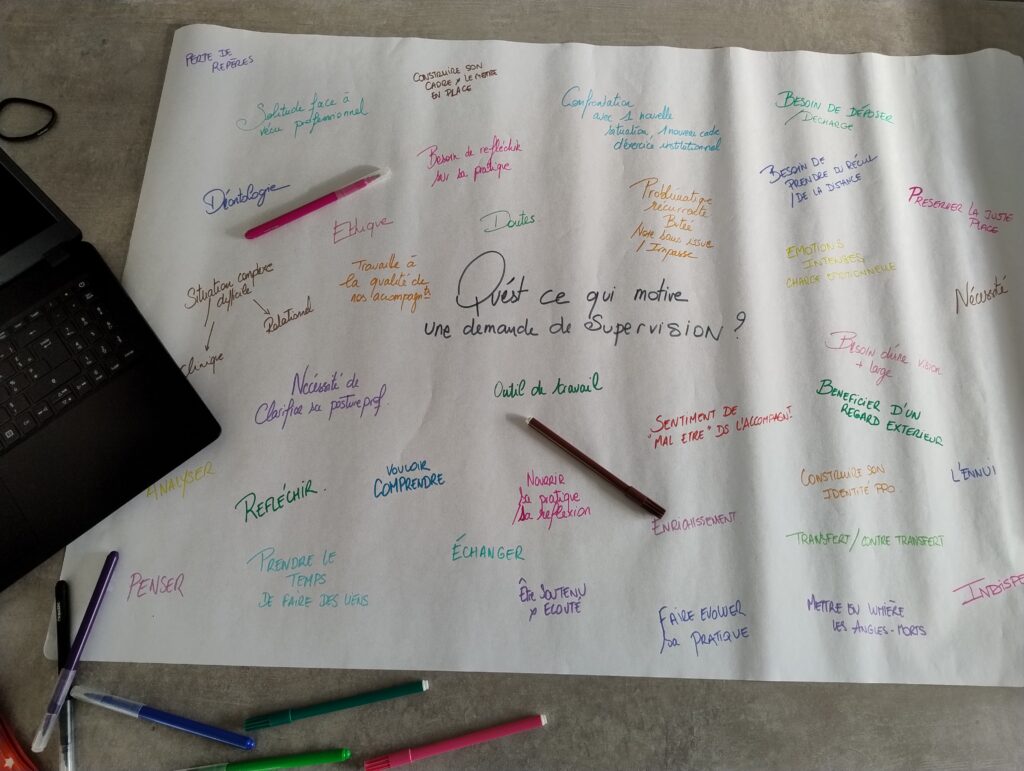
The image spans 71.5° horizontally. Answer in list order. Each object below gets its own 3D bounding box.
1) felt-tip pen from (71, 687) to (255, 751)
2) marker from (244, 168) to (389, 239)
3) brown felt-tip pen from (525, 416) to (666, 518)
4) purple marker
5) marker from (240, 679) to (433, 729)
[{"bbox_3d":[-0.279,0.265,0.567,0.155,0.010,0.010,15,72,3],"label":"felt-tip pen"},{"bbox_3d":[-0.193,-0.182,0.711,0.155,0.010,0.010,-27,75,-9],"label":"marker"},{"bbox_3d":[0.074,0.073,0.636,0.147,0.010,0.010,35,74,8],"label":"brown felt-tip pen"},{"bbox_3d":[-0.350,0.210,0.573,0.010,0.010,0.154,9,66,1],"label":"purple marker"},{"bbox_3d":[-0.141,0.258,0.573,0.148,0.010,0.010,-11,73,-5],"label":"marker"}]

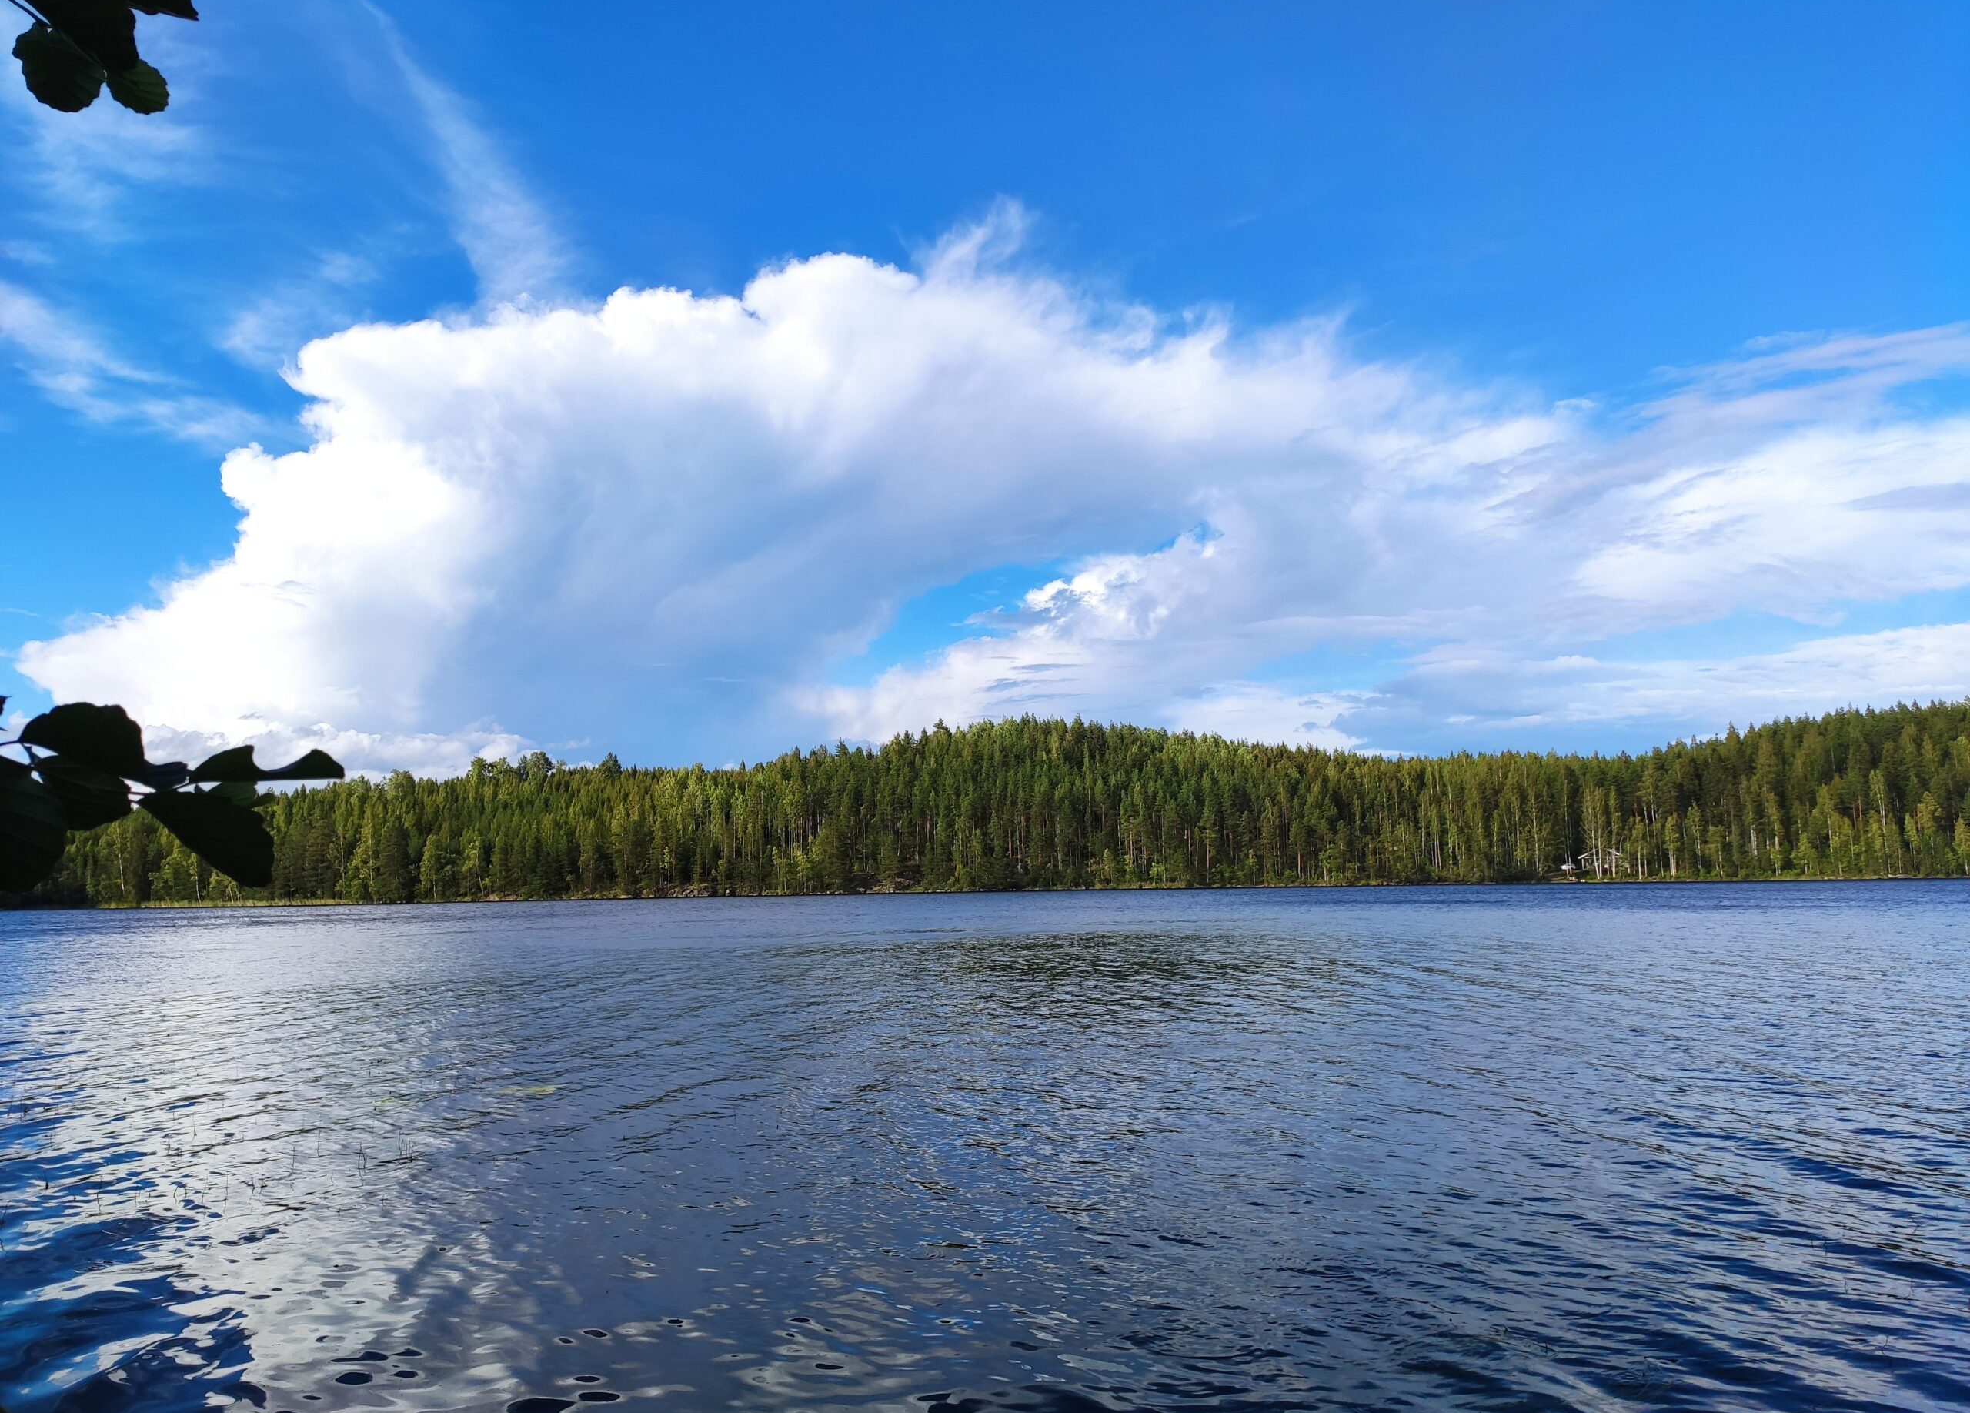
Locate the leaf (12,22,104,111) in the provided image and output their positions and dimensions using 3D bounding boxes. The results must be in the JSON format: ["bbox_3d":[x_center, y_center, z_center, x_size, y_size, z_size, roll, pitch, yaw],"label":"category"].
[{"bbox_3d":[-0.607,-0.419,0.970,0.045,0.044,0.040,1,-7,-14],"label":"leaf"}]

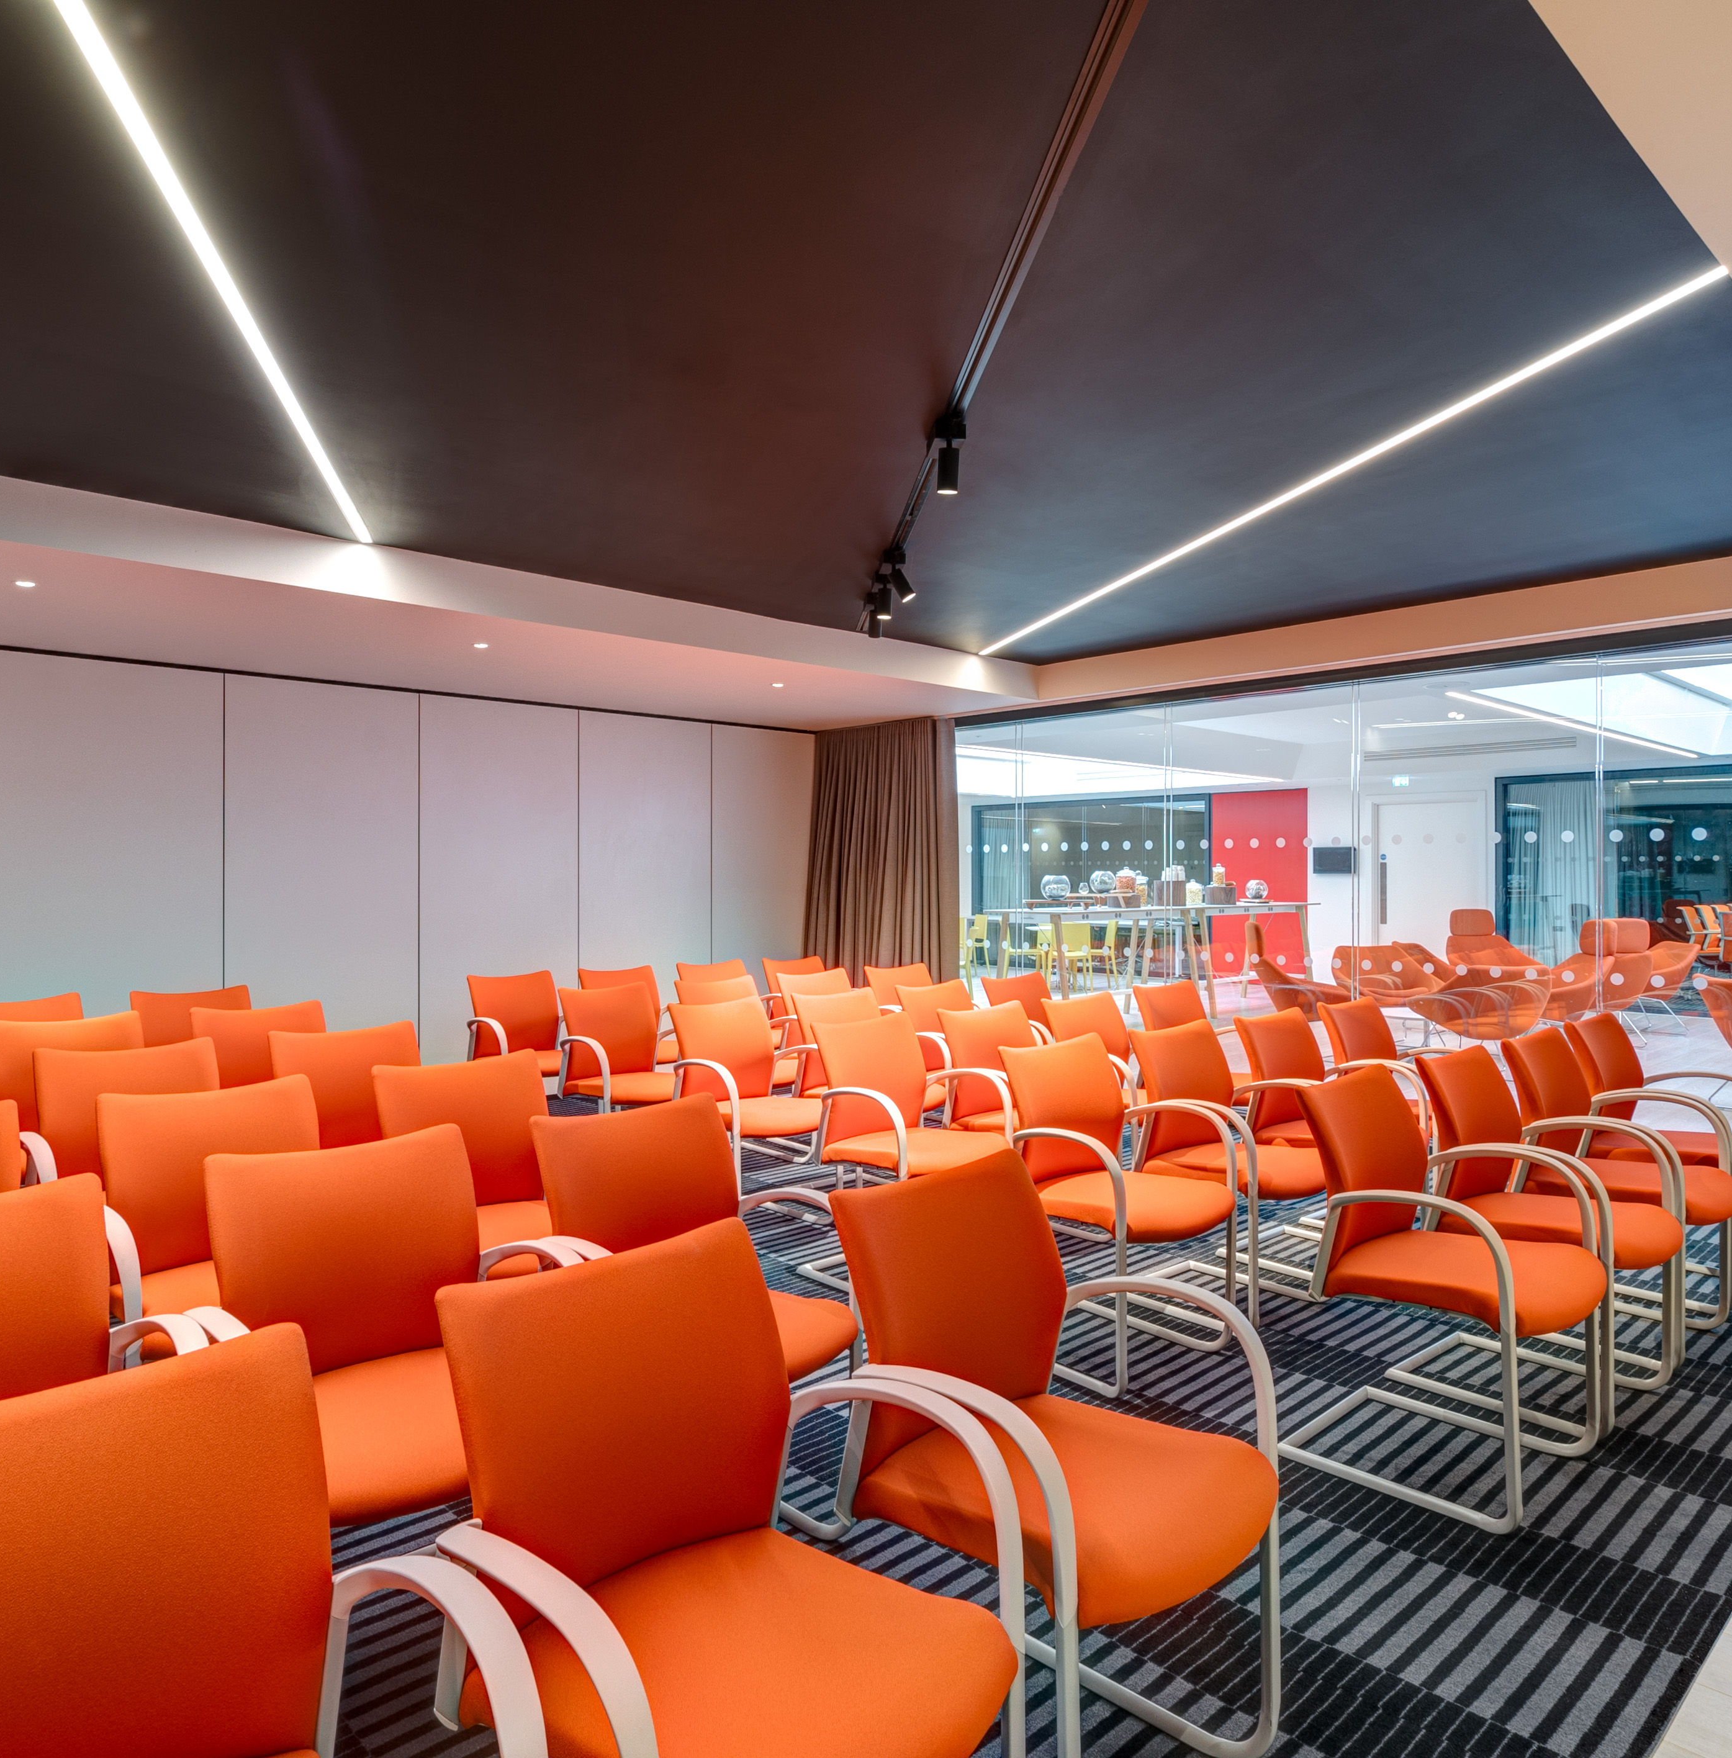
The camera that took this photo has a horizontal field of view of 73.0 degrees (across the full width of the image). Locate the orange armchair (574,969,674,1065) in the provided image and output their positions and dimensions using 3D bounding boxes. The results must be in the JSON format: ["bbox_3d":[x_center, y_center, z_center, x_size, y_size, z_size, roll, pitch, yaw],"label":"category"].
[{"bbox_3d":[-1.159,0.894,6.033,0.579,0.848,0.585,0,0,-43],"label":"orange armchair"}]

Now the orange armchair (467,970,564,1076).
[{"bbox_3d":[-1.569,0.887,5.511,0.592,0.870,0.575,0,1,-42],"label":"orange armchair"}]

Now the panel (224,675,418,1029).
[{"bbox_3d":[-2.893,0.157,6.240,0.981,2.311,0.100,0,1,-42],"label":"panel"}]

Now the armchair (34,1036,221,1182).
[{"bbox_3d":[-1.986,0.903,3.218,0.592,0.870,0.575,0,1,-42],"label":"armchair"}]

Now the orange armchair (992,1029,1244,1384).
[{"bbox_3d":[0.708,0.913,3.302,0.575,0.860,0.620,0,0,-42],"label":"orange armchair"}]

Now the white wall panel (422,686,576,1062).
[{"bbox_3d":[-2.197,0.139,7.030,1.002,2.388,0.080,0,0,-42],"label":"white wall panel"}]

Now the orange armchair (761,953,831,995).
[{"bbox_3d":[-0.282,0.898,6.907,0.579,0.848,0.585,0,0,-43],"label":"orange armchair"}]

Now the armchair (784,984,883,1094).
[{"bbox_3d":[0.030,0.897,4.742,0.579,0.848,0.585,0,0,-42],"label":"armchair"}]

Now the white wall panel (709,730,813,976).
[{"bbox_3d":[-0.710,0.132,8.372,1.002,2.388,0.080,0,0,-42],"label":"white wall panel"}]

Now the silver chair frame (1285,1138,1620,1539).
[{"bbox_3d":[1.339,1.020,2.738,0.592,0.667,0.548,0,1,-42],"label":"silver chair frame"}]

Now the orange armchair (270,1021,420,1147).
[{"bbox_3d":[-1.483,0.890,3.519,0.579,0.848,0.585,0,0,-43],"label":"orange armchair"}]

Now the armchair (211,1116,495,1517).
[{"bbox_3d":[-0.781,0.890,1.928,0.579,0.848,0.585,0,0,-43],"label":"armchair"}]

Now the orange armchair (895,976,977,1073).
[{"bbox_3d":[0.460,0.899,5.167,0.579,0.848,0.585,0,0,-43],"label":"orange armchair"}]

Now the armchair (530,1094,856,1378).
[{"bbox_3d":[-0.356,0.916,2.344,0.592,0.870,0.575,0,1,-42],"label":"armchair"}]

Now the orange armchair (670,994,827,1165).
[{"bbox_3d":[-0.440,0.900,4.361,0.592,0.870,0.575,0,1,-42],"label":"orange armchair"}]

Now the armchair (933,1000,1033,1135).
[{"bbox_3d":[0.588,0.905,4.181,0.592,0.870,0.575,0,1,-42],"label":"armchair"}]

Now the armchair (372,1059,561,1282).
[{"bbox_3d":[-0.940,0.915,3.034,0.575,0.860,0.620,0,0,-42],"label":"armchair"}]

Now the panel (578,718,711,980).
[{"bbox_3d":[-1.432,0.152,7.556,0.980,2.311,0.100,0,1,-42],"label":"panel"}]

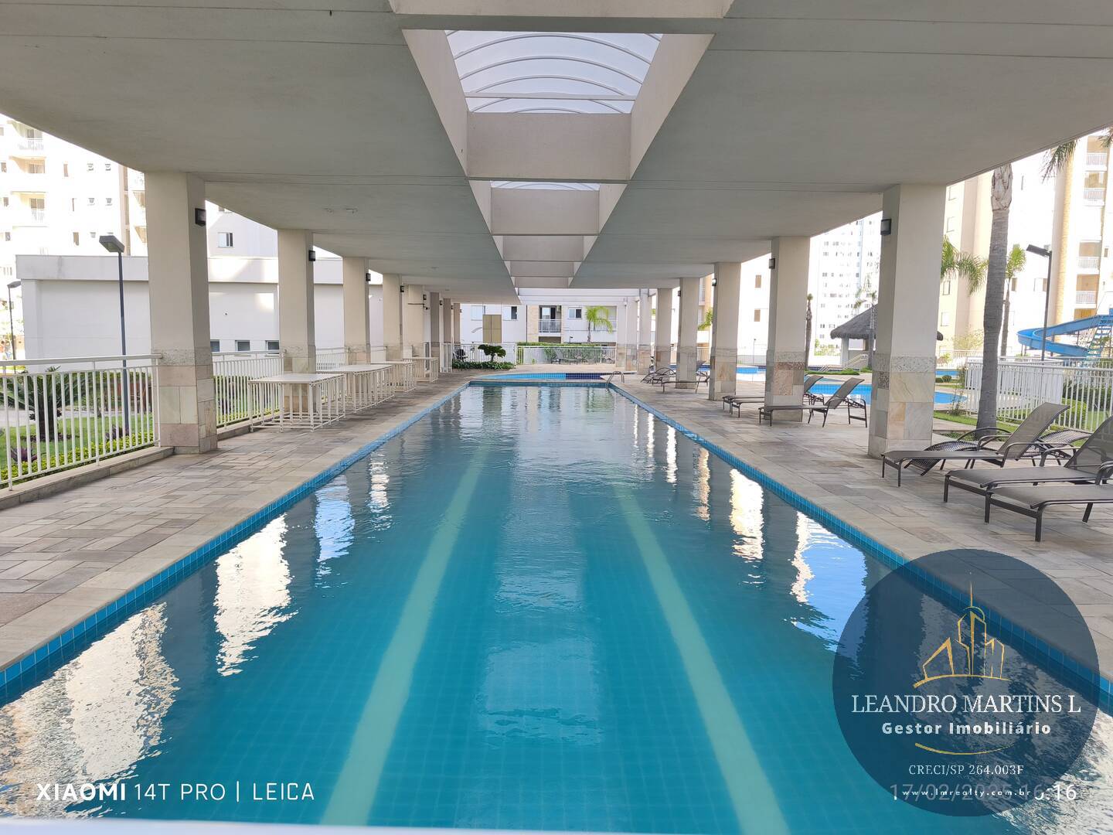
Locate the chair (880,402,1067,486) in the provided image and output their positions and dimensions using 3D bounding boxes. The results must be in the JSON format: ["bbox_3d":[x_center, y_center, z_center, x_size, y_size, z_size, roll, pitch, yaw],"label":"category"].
[{"bbox_3d":[4.431,0.300,7.884,1.665,0.878,0.615,1,6,6],"label":"chair"}]

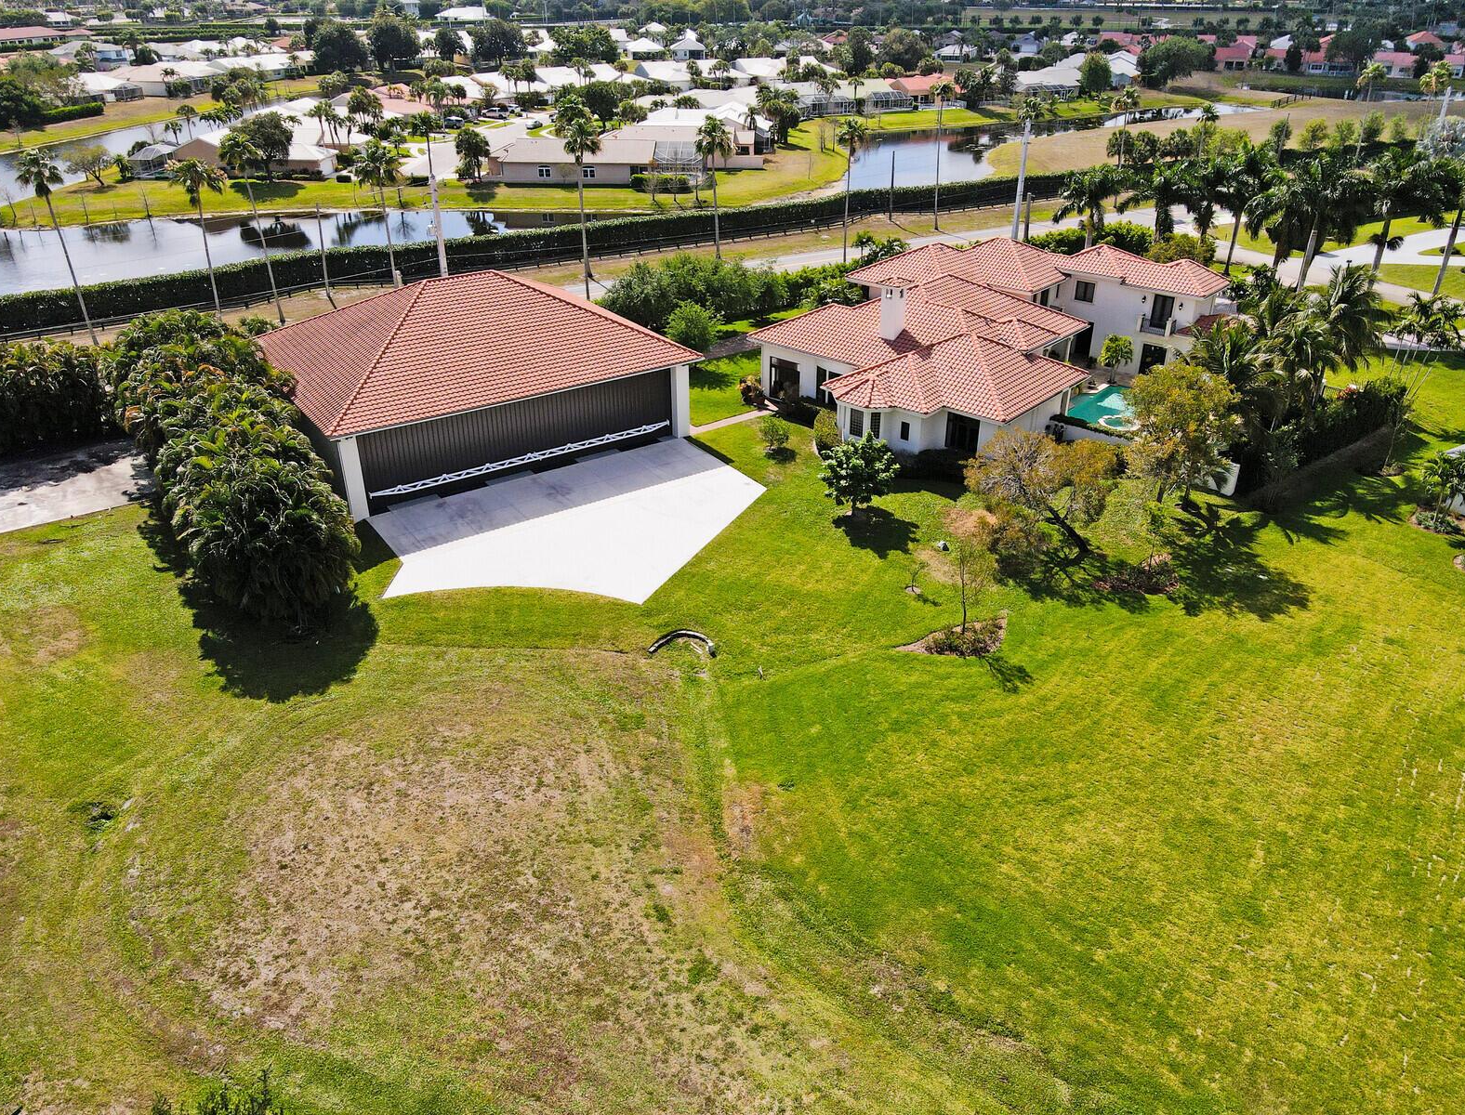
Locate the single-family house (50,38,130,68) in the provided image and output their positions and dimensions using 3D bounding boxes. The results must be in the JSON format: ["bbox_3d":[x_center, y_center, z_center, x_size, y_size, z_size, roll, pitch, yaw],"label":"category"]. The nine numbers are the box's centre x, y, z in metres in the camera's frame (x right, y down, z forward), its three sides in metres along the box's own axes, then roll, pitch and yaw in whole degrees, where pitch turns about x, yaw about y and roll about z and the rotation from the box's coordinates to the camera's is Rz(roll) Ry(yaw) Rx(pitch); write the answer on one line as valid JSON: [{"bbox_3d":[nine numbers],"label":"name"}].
[{"bbox_3d":[-182.376,-143.268,294.690,22.000,7.000,18.000,-5,31,-9],"label":"single-family house"}]

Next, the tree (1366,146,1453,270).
[{"bbox_3d":[60.627,-30.100,93.544,7.600,12.800,7.600,0,31,0],"label":"tree"}]

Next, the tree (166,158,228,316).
[{"bbox_3d":[-43.098,-25.249,84.528,4.900,13.800,4.900,0,30,0],"label":"tree"}]

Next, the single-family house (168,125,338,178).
[{"bbox_3d":[-69.620,-59.205,150.429,24.000,5.000,15.500,2,31,4],"label":"single-family house"}]

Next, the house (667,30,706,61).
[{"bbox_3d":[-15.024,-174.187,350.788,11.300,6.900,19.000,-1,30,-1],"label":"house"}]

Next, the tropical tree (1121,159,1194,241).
[{"bbox_3d":[44.625,-36.403,107.473,7.000,9.600,7.000,0,30,0],"label":"tropical tree"}]

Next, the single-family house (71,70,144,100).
[{"bbox_3d":[-154.859,-116.133,254.038,16.000,5.600,15.500,-5,30,-7],"label":"single-family house"}]

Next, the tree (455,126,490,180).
[{"bbox_3d":[-36.723,-56.817,145.299,5.200,7.200,5.000,0,30,0],"label":"tree"}]

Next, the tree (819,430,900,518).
[{"bbox_3d":[7.212,-4.615,57.696,4.400,4.900,4.400,-1,30,0],"label":"tree"}]

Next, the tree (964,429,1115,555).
[{"bbox_3d":[15.790,-3.773,55.217,8.600,5.900,7.800,0,30,0],"label":"tree"}]

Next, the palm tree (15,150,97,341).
[{"bbox_3d":[-54.037,-24.752,83.597,4.000,15.200,4.000,-1,30,0],"label":"palm tree"}]

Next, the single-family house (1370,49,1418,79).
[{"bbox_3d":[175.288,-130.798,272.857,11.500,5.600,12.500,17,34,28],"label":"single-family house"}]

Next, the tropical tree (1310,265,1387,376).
[{"bbox_3d":[38.131,-13.177,66.435,5.400,10.400,5.400,-1,30,0],"label":"tropical tree"}]

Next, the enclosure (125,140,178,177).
[{"bbox_3d":[-84.155,-59.065,152.357,8.500,4.200,8.500,2,30,4],"label":"enclosure"}]

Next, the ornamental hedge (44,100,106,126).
[{"bbox_3d":[-124.771,-84.166,195.322,2.200,2.100,12.800,10,32,17],"label":"ornamental hedge"}]

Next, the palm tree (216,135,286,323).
[{"bbox_3d":[-40.066,-27.677,88.196,4.000,15.400,4.000,-1,30,0],"label":"palm tree"}]

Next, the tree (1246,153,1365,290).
[{"bbox_3d":[52.152,-30.082,94.032,9.000,12.300,9.000,0,31,0],"label":"tree"}]

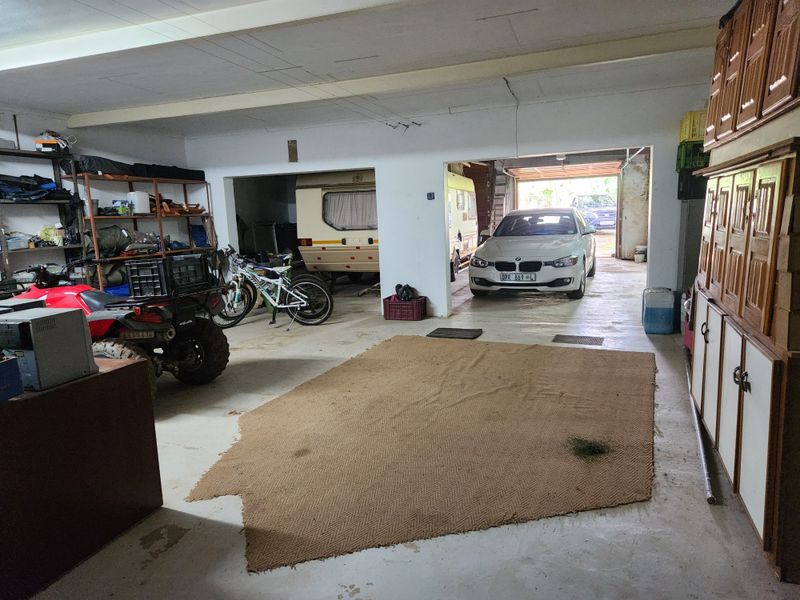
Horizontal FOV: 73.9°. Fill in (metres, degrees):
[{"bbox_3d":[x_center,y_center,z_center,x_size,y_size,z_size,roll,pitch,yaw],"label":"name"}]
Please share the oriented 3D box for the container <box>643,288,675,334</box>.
[{"bbox_3d":[2.887,0.125,5.948,0.300,0.460,0.270,1,9,20],"label":"container"}]

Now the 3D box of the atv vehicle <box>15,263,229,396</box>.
[{"bbox_3d":[-2.603,0.245,4.483,2.020,1.120,1.150,1,10,20],"label":"atv vehicle"}]

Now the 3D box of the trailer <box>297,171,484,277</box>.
[{"bbox_3d":[0.181,-1.524,11.135,2.140,2.260,5.900,1,10,17],"label":"trailer"}]

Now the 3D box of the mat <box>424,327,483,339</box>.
[{"bbox_3d":[0.647,0.386,6.280,0.560,0.020,0.480,1,9,20],"label":"mat"}]

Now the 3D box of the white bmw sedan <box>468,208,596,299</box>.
[{"bbox_3d":[2.658,-1.007,9.996,1.900,1.430,4.620,2,10,23],"label":"white bmw sedan"}]

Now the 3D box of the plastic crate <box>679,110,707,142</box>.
[{"bbox_3d":[3.109,-1.754,5.400,0.430,0.285,0.440,1,10,21],"label":"plastic crate"}]

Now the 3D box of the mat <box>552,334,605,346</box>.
[{"bbox_3d":[1.921,0.426,5.715,0.500,0.014,0.350,2,10,27],"label":"mat"}]

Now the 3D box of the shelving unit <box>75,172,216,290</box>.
[{"bbox_3d":[-3.331,-0.582,7.117,0.450,1.990,2.060,1,9,20],"label":"shelving unit"}]

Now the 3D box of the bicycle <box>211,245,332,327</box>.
[{"bbox_3d":[-1.736,-0.128,6.940,1.670,1.000,0.580,-2,9,2],"label":"bicycle"}]

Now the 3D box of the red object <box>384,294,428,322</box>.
[{"bbox_3d":[0.074,0.124,7.301,0.500,0.270,0.310,1,9,20],"label":"red object"}]

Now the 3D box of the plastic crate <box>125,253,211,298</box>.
[{"bbox_3d":[-1.769,-0.205,4.128,0.320,0.270,0.560,-1,9,11],"label":"plastic crate"}]

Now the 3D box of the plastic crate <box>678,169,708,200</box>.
[{"bbox_3d":[3.129,-1.184,5.493,0.430,0.295,0.440,1,10,21],"label":"plastic crate"}]

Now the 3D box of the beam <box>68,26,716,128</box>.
[{"bbox_3d":[-0.608,-2.016,5.084,6.850,0.155,0.080,1,9,20],"label":"beam"}]

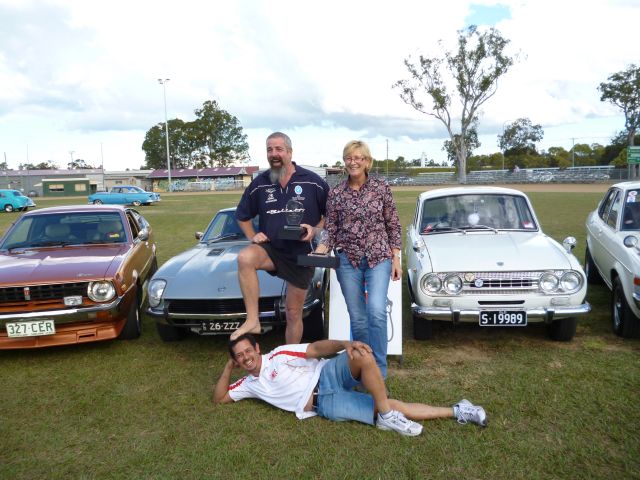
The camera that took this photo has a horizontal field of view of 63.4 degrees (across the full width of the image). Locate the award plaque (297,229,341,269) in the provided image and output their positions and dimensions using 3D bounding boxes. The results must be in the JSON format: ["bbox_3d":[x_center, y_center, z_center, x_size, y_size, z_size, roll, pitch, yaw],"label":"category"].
[{"bbox_3d":[-0.010,0.054,3.250,0.268,0.245,0.110,-1,7,5],"label":"award plaque"}]

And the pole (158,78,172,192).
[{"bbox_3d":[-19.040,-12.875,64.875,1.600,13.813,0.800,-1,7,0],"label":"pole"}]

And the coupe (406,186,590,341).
[{"bbox_3d":[1.735,0.043,6.084,1.510,1.370,4.000,0,7,8],"label":"coupe"}]

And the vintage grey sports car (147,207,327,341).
[{"bbox_3d":[-0.702,0.133,6.247,1.640,1.240,4.150,-1,7,2],"label":"vintage grey sports car"}]

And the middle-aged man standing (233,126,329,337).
[{"bbox_3d":[-0.261,0.173,3.576,0.640,1.780,0.640,0,7,8],"label":"middle-aged man standing"}]

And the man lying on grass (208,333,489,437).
[{"bbox_3d":[0.154,0.880,3.239,1.700,0.450,0.540,0,7,8],"label":"man lying on grass"}]

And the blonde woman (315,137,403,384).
[{"bbox_3d":[0.260,0.217,3.452,0.560,1.700,0.420,0,7,8],"label":"blonde woman"}]

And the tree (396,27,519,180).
[{"bbox_3d":[17.267,-17.033,66.484,15.393,20.095,13.000,-1,7,0],"label":"tree"}]

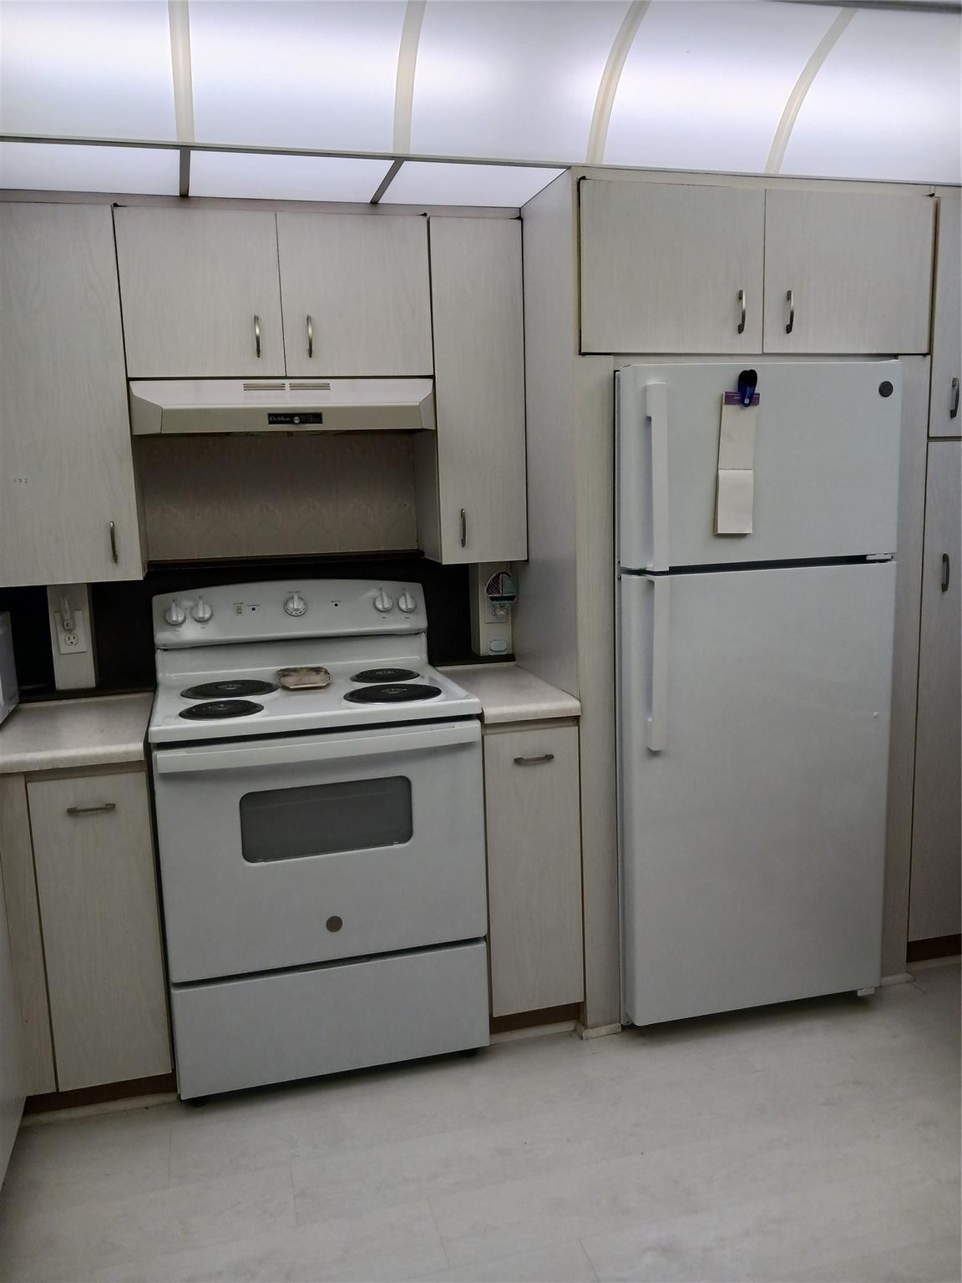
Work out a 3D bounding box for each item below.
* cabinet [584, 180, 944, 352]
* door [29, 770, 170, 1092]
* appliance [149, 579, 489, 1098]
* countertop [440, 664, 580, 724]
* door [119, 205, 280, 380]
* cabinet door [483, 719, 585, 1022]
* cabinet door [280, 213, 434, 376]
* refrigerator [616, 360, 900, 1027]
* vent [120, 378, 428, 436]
[{"bbox_3d":[0.613,-0.943,2.733,0.954,0.387,0.622,-4,9,-14],"label":"cabinet"},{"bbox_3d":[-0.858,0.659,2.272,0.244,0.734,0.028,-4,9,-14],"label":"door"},{"bbox_3d":[-0.434,0.451,2.640,0.758,1.182,0.690,-4,9,-14],"label":"appliance"},{"bbox_3d":[0.051,0.132,2.728,0.250,0.040,0.608,-4,9,-14],"label":"countertop"},{"bbox_3d":[-0.680,-0.849,2.445,0.375,0.395,0.028,-4,9,-15],"label":"door"},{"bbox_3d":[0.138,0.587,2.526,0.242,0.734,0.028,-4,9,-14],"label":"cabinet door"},{"bbox_3d":[-0.314,-0.875,2.542,0.378,0.395,0.028,-4,9,-15],"label":"cabinet door"},{"bbox_3d":[0.622,0.117,2.864,0.721,1.693,0.775,-4,9,-14],"label":"refrigerator"},{"bbox_3d":[-0.519,-0.618,2.666,0.763,0.134,0.426,-4,9,-14],"label":"vent"}]

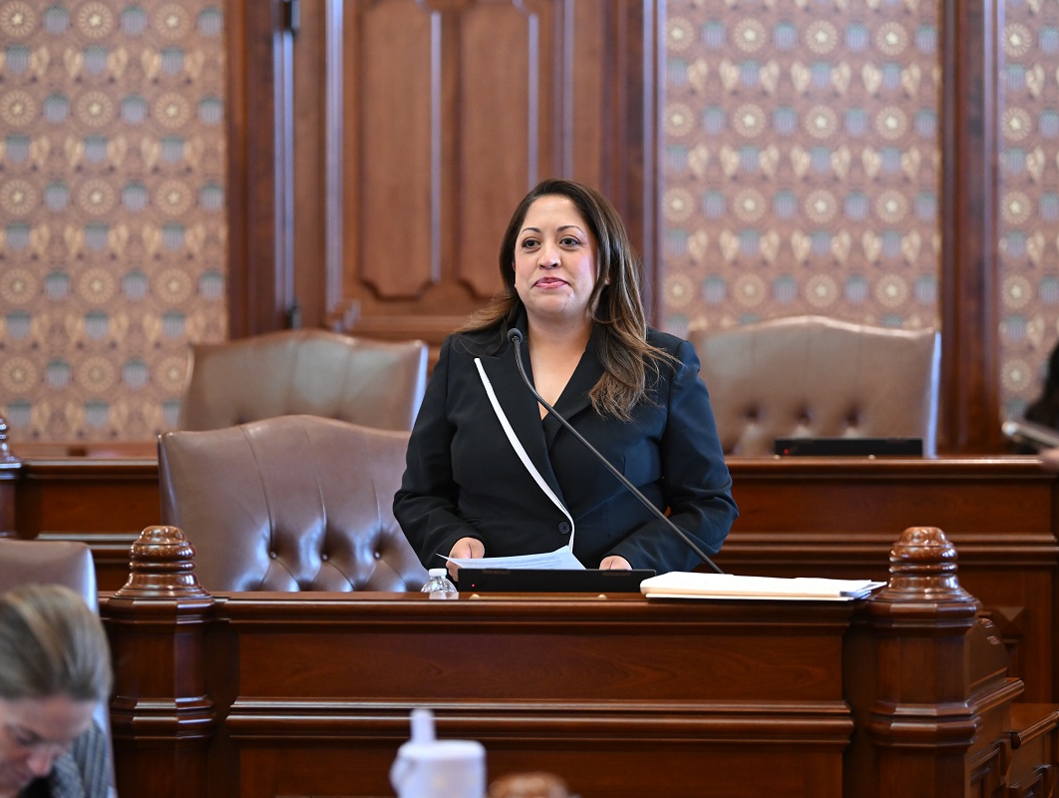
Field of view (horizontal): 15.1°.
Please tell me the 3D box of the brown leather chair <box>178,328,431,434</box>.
[{"bbox_3d":[-0.575,0.430,9.270,0.660,1.190,0.700,0,1,9],"label":"brown leather chair"}]

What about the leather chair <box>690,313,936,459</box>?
[{"bbox_3d":[0.610,0.400,9.200,0.660,1.190,0.700,0,1,14],"label":"leather chair"}]

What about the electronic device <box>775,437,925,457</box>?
[{"bbox_3d":[0.710,0.185,8.820,0.325,0.205,0.260,0,1,4],"label":"electronic device"}]

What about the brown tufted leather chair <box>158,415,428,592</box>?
[{"bbox_3d":[-0.308,0.625,7.330,0.660,1.190,0.700,-1,1,-28],"label":"brown tufted leather chair"}]

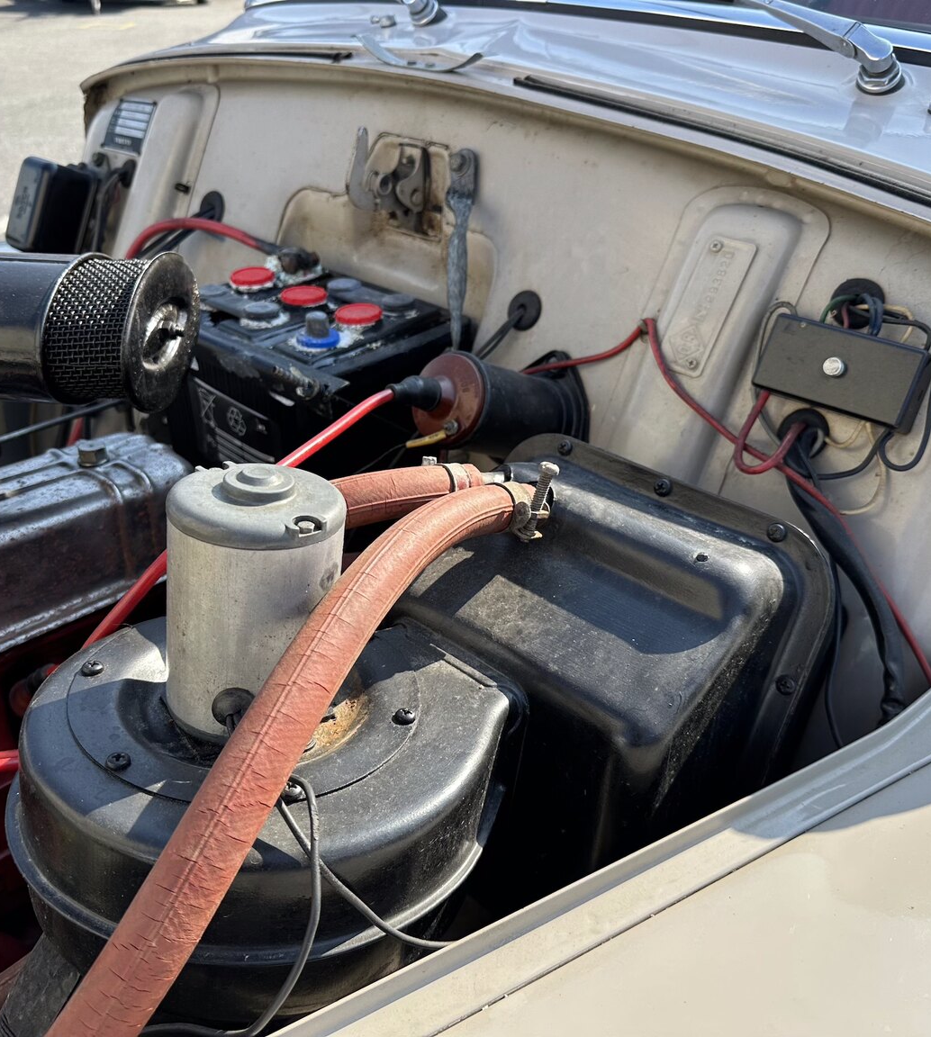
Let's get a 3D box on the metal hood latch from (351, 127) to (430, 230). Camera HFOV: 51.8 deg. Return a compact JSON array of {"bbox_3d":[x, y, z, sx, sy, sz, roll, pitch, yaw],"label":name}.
[{"bbox_3d":[-0.063,-0.289,0.815,0.080,0.085,0.040,25,33,32],"label":"metal hood latch"}]

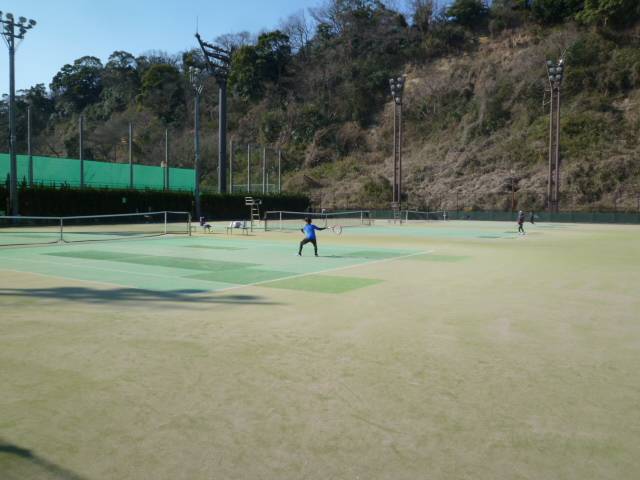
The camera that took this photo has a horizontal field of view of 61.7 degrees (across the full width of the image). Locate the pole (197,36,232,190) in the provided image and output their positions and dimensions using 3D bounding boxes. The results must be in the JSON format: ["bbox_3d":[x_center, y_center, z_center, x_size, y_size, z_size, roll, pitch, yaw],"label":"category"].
[{"bbox_3d":[-13.981,-14.821,71.063,2.200,23.200,5.000,3,4,32],"label":"pole"}]

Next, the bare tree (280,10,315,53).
[{"bbox_3d":[-5.875,-54.178,140.000,9.000,12.000,9.000,1,4,0],"label":"bare tree"}]

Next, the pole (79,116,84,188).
[{"bbox_3d":[-23.252,-7.095,52.402,0.260,9.900,0.260,3,4,32],"label":"pole"}]

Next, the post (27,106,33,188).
[{"bbox_3d":[-25.910,-6.841,47.871,0.260,9.900,0.260,3,4,32],"label":"post"}]

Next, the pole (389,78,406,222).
[{"bbox_3d":[9.155,-10.852,63.053,1.600,16.800,0.900,3,4,32],"label":"pole"}]

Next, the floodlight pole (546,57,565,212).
[{"bbox_3d":[24.243,-10.190,55.203,1.650,16.800,0.900,3,4,32],"label":"floodlight pole"}]

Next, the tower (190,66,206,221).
[{"bbox_3d":[-11.494,-8.998,50.523,0.900,14.200,1.250,3,4,32],"label":"tower"}]

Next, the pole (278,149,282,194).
[{"bbox_3d":[-6.018,-8.697,81.113,0.240,9.900,0.240,3,4,32],"label":"pole"}]

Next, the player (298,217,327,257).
[{"bbox_3d":[-0.210,-0.098,15.000,0.800,1.140,0.550,0,4,-11],"label":"player"}]

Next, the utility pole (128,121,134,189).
[{"bbox_3d":[-20.045,-7.342,56.934,0.260,9.900,0.260,3,4,32],"label":"utility pole"}]

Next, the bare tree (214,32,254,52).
[{"bbox_3d":[-23.121,-52.867,145.000,11.000,8.000,10.000,1,4,0],"label":"bare tree"}]

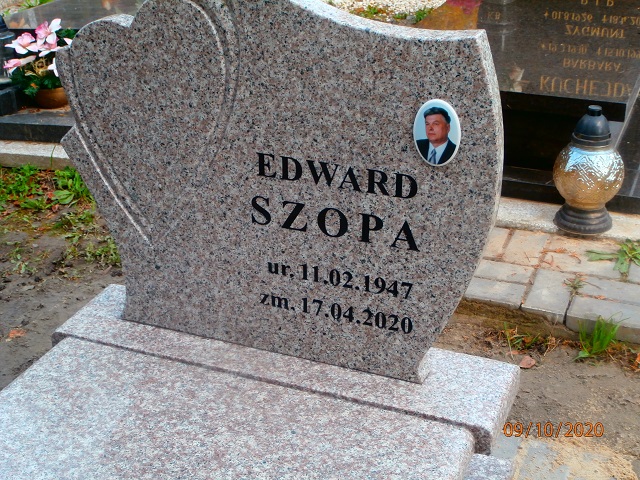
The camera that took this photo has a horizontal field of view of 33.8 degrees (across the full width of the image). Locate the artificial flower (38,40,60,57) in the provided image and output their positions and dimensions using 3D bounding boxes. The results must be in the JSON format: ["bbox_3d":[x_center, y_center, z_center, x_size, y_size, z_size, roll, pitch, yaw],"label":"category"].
[{"bbox_3d":[-0.888,-0.629,3.460,0.075,0.050,0.060,-5,27,-9],"label":"artificial flower"}]

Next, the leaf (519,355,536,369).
[{"bbox_3d":[0.454,0.267,2.298,0.036,0.012,0.042,0,27,0],"label":"leaf"}]

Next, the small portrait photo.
[{"bbox_3d":[0.180,-0.163,1.618,0.077,0.111,0.008,10,28,19],"label":"small portrait photo"}]

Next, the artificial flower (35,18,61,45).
[{"bbox_3d":[-0.890,-0.683,3.450,0.082,0.080,0.065,-2,27,-4],"label":"artificial flower"}]

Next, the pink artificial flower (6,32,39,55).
[{"bbox_3d":[-0.980,-0.645,3.460,0.105,0.068,0.075,2,27,4],"label":"pink artificial flower"}]

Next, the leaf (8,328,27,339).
[{"bbox_3d":[-0.693,0.215,2.414,0.040,0.012,0.033,0,27,0],"label":"leaf"}]

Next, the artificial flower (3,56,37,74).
[{"bbox_3d":[-0.992,-0.580,3.480,0.105,0.060,0.075,14,30,27],"label":"artificial flower"}]

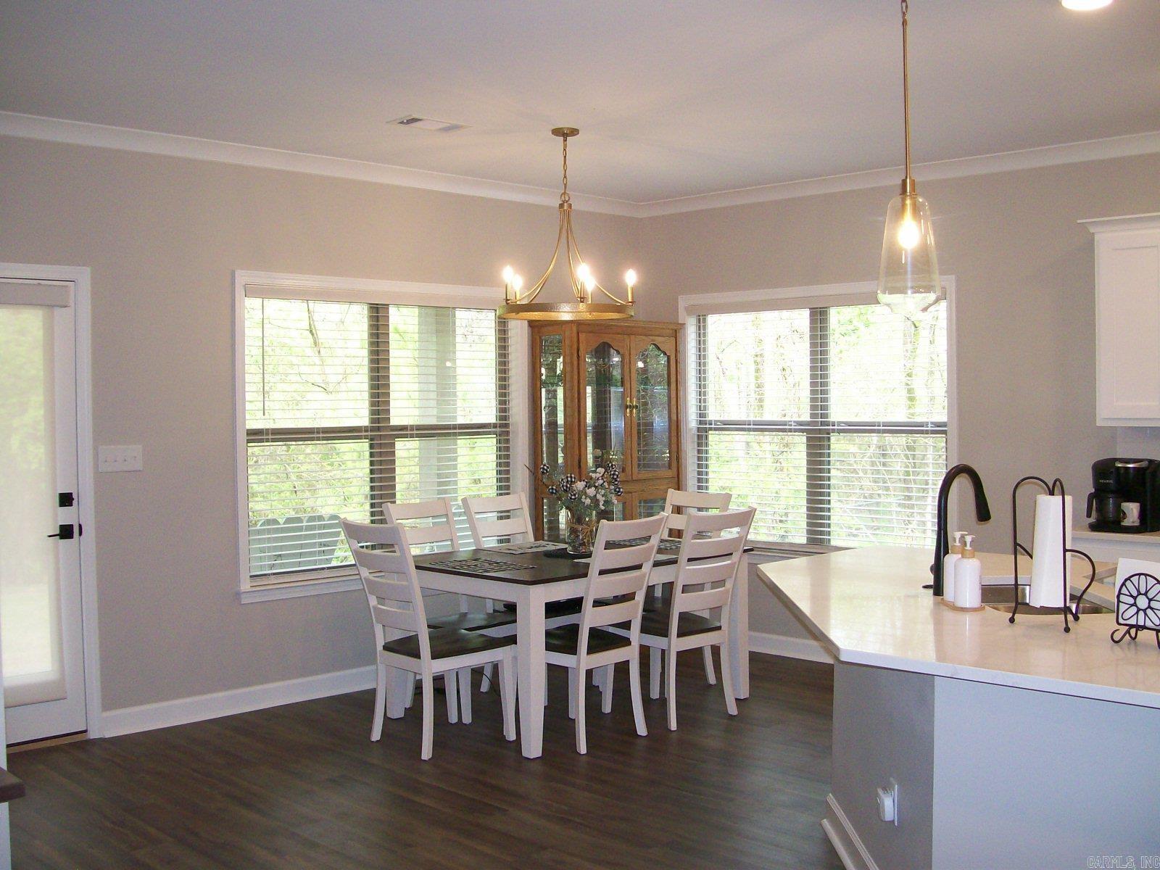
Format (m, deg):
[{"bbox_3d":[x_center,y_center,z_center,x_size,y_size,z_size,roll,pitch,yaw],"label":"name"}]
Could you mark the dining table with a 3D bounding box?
[{"bbox_3d":[-0.020,0.958,5.911,1.520,0.760,0.990,-2,3,-44],"label":"dining table"}]

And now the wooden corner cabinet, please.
[{"bbox_3d":[0.161,0.321,7.187,0.950,1.930,0.420,-2,3,-44],"label":"wooden corner cabinet"}]

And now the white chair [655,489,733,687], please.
[{"bbox_3d":[0.446,0.814,6.327,0.475,1.005,0.610,2,3,43],"label":"white chair"}]

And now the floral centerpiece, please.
[{"bbox_3d":[0.007,0.353,5.847,0.320,0.438,0.340,-2,3,-45],"label":"floral centerpiece"}]

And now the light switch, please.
[{"bbox_3d":[-1.995,0.103,5.254,0.207,0.117,0.015,-2,3,-45],"label":"light switch"}]

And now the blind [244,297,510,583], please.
[{"bbox_3d":[-0.987,-0.027,6.365,1.750,1.490,0.100,-2,3,-44],"label":"blind"}]

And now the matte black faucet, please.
[{"bbox_3d":[1.165,0.292,3.680,0.230,0.400,0.080,-2,3,-38],"label":"matte black faucet"}]

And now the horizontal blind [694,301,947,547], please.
[{"bbox_3d":[1.318,-0.051,6.846,0.110,1.460,1.750,-2,3,-45],"label":"horizontal blind"}]

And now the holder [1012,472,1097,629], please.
[{"bbox_3d":[1.237,0.304,3.150,0.210,0.395,0.180,0,2,12],"label":"holder"}]

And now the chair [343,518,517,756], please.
[{"bbox_3d":[-0.653,0.851,5.234,0.610,1.005,0.475,-2,3,-45],"label":"chair"}]

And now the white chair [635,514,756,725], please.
[{"bbox_3d":[0.460,0.833,5.682,0.475,1.005,0.610,-2,3,-41],"label":"white chair"}]

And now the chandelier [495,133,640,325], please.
[{"bbox_3d":[-0.069,-0.969,5.543,0.635,0.840,0.635,0,2,0],"label":"chandelier"}]

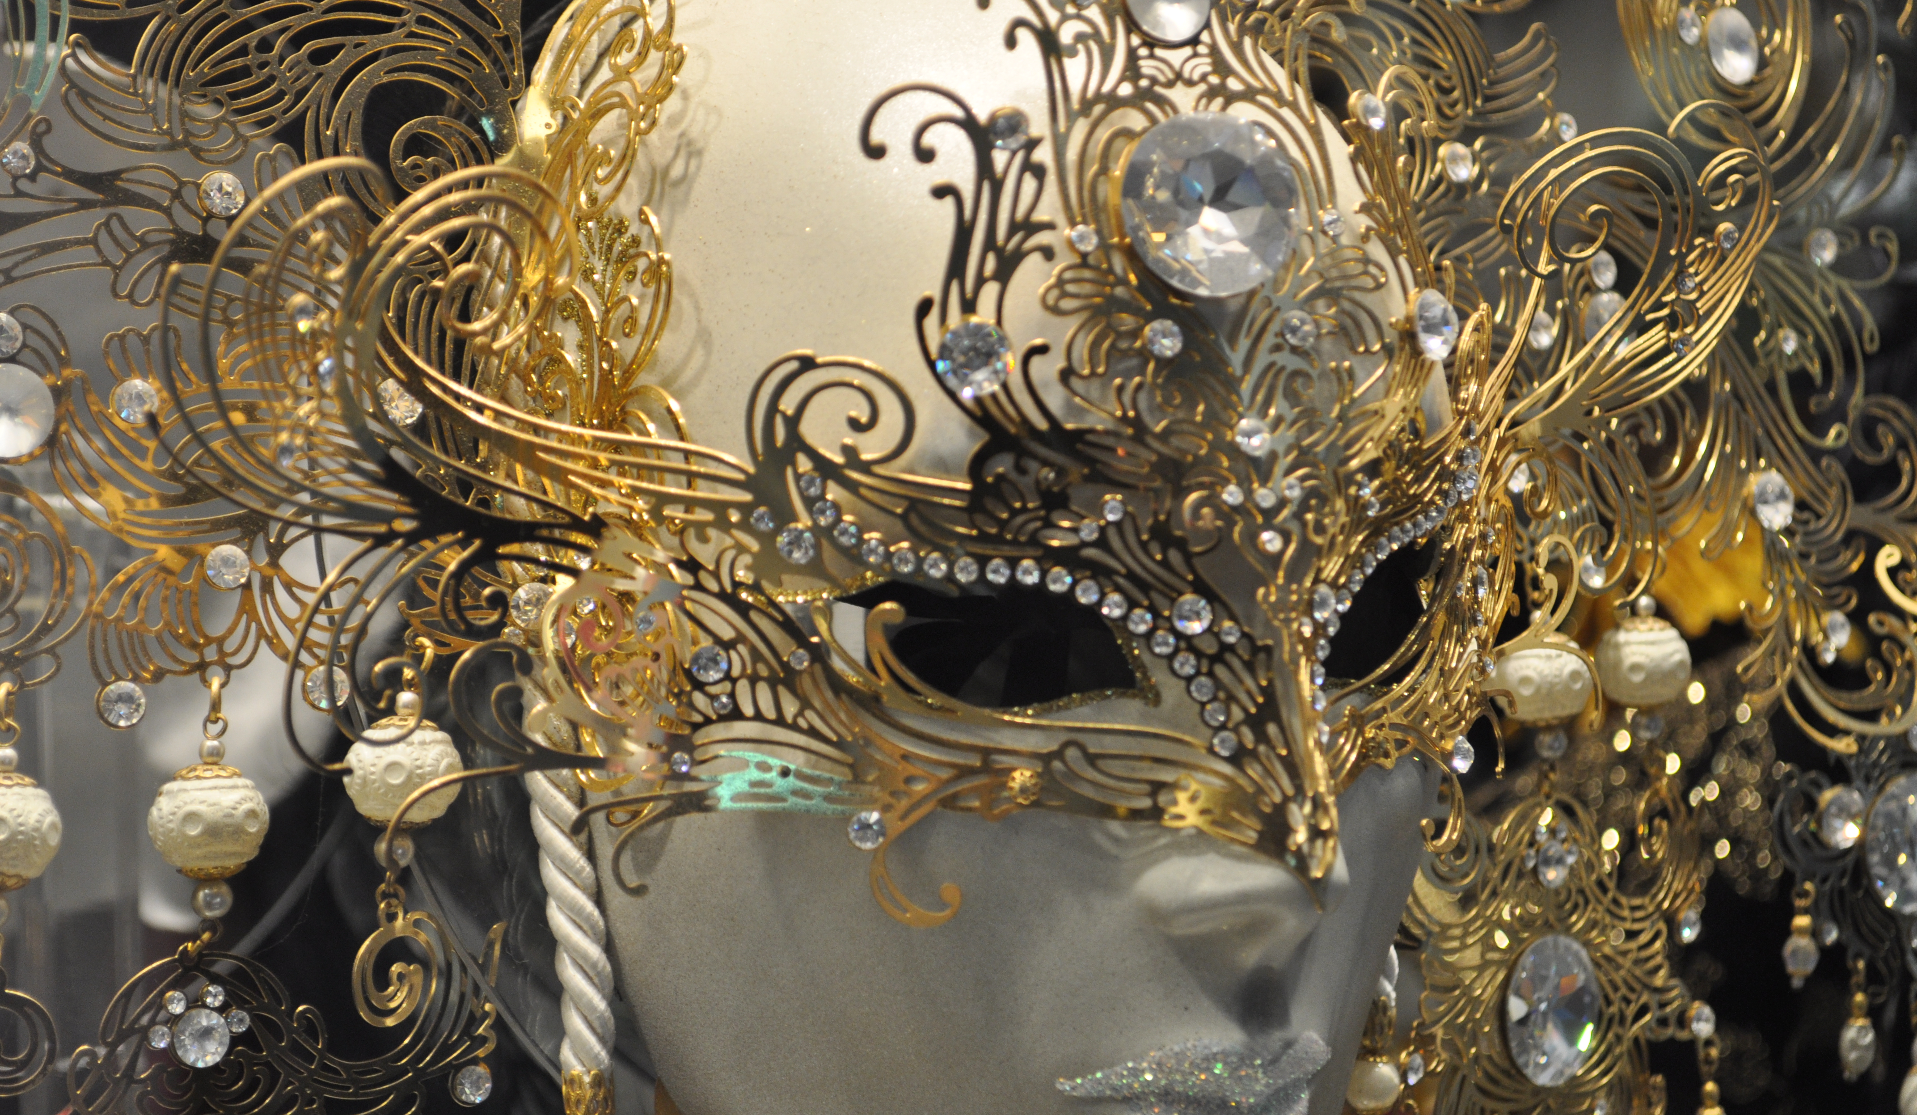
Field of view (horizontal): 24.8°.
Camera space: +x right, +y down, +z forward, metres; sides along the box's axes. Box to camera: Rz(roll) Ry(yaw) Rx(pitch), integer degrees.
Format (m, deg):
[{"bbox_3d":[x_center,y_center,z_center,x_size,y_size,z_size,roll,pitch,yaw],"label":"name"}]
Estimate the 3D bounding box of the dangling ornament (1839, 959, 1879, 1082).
[{"bbox_3d":[0.178,0.091,0.860,0.008,0.024,0.008,2,3,0],"label":"dangling ornament"}]

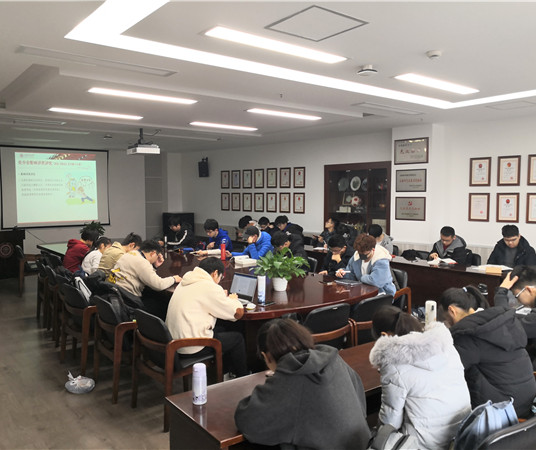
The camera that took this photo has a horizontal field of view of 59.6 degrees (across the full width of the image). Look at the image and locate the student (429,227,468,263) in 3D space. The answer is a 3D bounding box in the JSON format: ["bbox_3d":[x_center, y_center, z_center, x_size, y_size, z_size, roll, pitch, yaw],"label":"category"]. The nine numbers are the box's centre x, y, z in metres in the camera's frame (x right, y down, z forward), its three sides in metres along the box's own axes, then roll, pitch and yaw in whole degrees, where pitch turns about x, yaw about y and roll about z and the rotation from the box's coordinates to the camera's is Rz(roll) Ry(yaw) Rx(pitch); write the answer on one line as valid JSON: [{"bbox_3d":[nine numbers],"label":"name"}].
[{"bbox_3d":[2.516,0.646,6.583,0.750,1.240,0.520,-4,5,-38],"label":"student"}]

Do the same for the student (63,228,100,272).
[{"bbox_3d":[-2.419,0.667,6.462,0.800,1.180,0.520,-3,5,-38],"label":"student"}]

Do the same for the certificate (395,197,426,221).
[{"bbox_3d":[2.167,-0.240,7.091,0.030,0.350,0.500,-4,6,-43],"label":"certificate"}]

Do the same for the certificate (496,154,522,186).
[{"bbox_3d":[3.610,-0.804,7.005,0.317,0.438,0.025,4,6,44],"label":"certificate"}]

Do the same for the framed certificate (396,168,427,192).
[{"bbox_3d":[2.261,-0.694,7.420,0.030,0.351,0.557,-4,5,-38],"label":"framed certificate"}]

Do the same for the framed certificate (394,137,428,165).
[{"bbox_3d":[2.256,-1.157,7.389,0.030,0.391,0.628,-4,5,-38],"label":"framed certificate"}]

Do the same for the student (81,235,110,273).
[{"bbox_3d":[-2.110,0.676,5.720,0.680,1.120,0.460,-4,6,-40],"label":"student"}]

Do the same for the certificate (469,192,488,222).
[{"bbox_3d":[2.818,-0.234,6.250,0.025,0.375,0.270,-4,5,-44],"label":"certificate"}]

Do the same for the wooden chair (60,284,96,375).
[{"bbox_3d":[-1.719,0.978,4.649,0.560,0.810,0.570,4,6,44],"label":"wooden chair"}]

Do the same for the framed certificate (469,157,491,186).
[{"bbox_3d":[2.984,-0.741,6.567,0.025,0.402,0.293,-4,6,-43],"label":"framed certificate"}]

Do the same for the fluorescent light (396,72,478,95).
[{"bbox_3d":[1.657,-1.367,4.510,1.200,0.060,0.190,-4,5,-39],"label":"fluorescent light"}]

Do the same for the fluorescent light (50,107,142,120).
[{"bbox_3d":[-2.316,-1.536,6.401,1.240,0.060,0.300,-2,4,-32],"label":"fluorescent light"}]

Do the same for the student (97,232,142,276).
[{"bbox_3d":[-1.629,0.703,5.341,0.850,1.210,0.550,-4,5,-38],"label":"student"}]

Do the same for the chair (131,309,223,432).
[{"bbox_3d":[-0.709,1.046,3.651,0.550,0.810,0.560,-4,5,-44],"label":"chair"}]

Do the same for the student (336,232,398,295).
[{"bbox_3d":[0.985,0.686,4.600,0.720,1.220,0.540,-4,6,-40],"label":"student"}]

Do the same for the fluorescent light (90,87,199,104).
[{"bbox_3d":[-1.331,-1.428,5.115,1.200,0.080,0.200,-4,5,-38],"label":"fluorescent light"}]

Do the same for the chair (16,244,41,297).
[{"bbox_3d":[-4.198,0.781,8.384,0.580,0.860,0.570,-3,5,-35],"label":"chair"}]

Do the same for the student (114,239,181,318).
[{"bbox_3d":[-1.222,0.750,4.734,0.850,1.200,0.550,-4,5,-38],"label":"student"}]

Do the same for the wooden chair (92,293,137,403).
[{"bbox_3d":[-1.210,1.050,4.194,0.580,0.820,0.560,-3,5,-34],"label":"wooden chair"}]

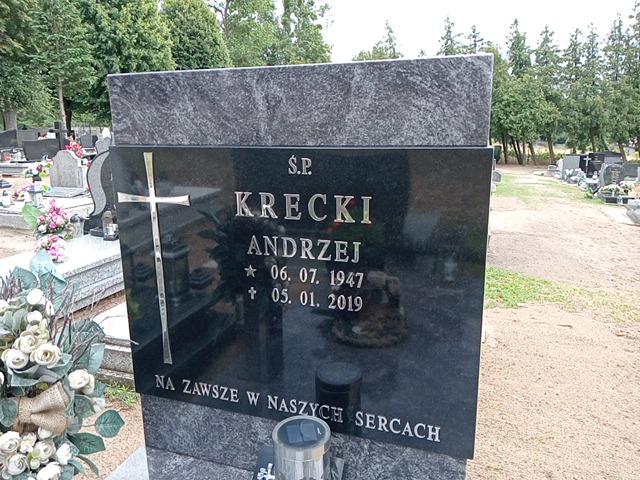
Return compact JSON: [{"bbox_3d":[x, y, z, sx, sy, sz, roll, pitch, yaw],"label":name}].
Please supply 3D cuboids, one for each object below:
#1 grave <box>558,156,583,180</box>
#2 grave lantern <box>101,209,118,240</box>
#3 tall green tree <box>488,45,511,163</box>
[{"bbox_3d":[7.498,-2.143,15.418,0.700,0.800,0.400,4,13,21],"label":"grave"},{"bbox_3d":[-2.161,-0.149,5.318,0.165,0.315,0.165,4,13,21],"label":"grave lantern"},{"bbox_3d":[8.726,-6.513,24.917,1.600,5.660,1.600,4,13,21],"label":"tall green tree"}]

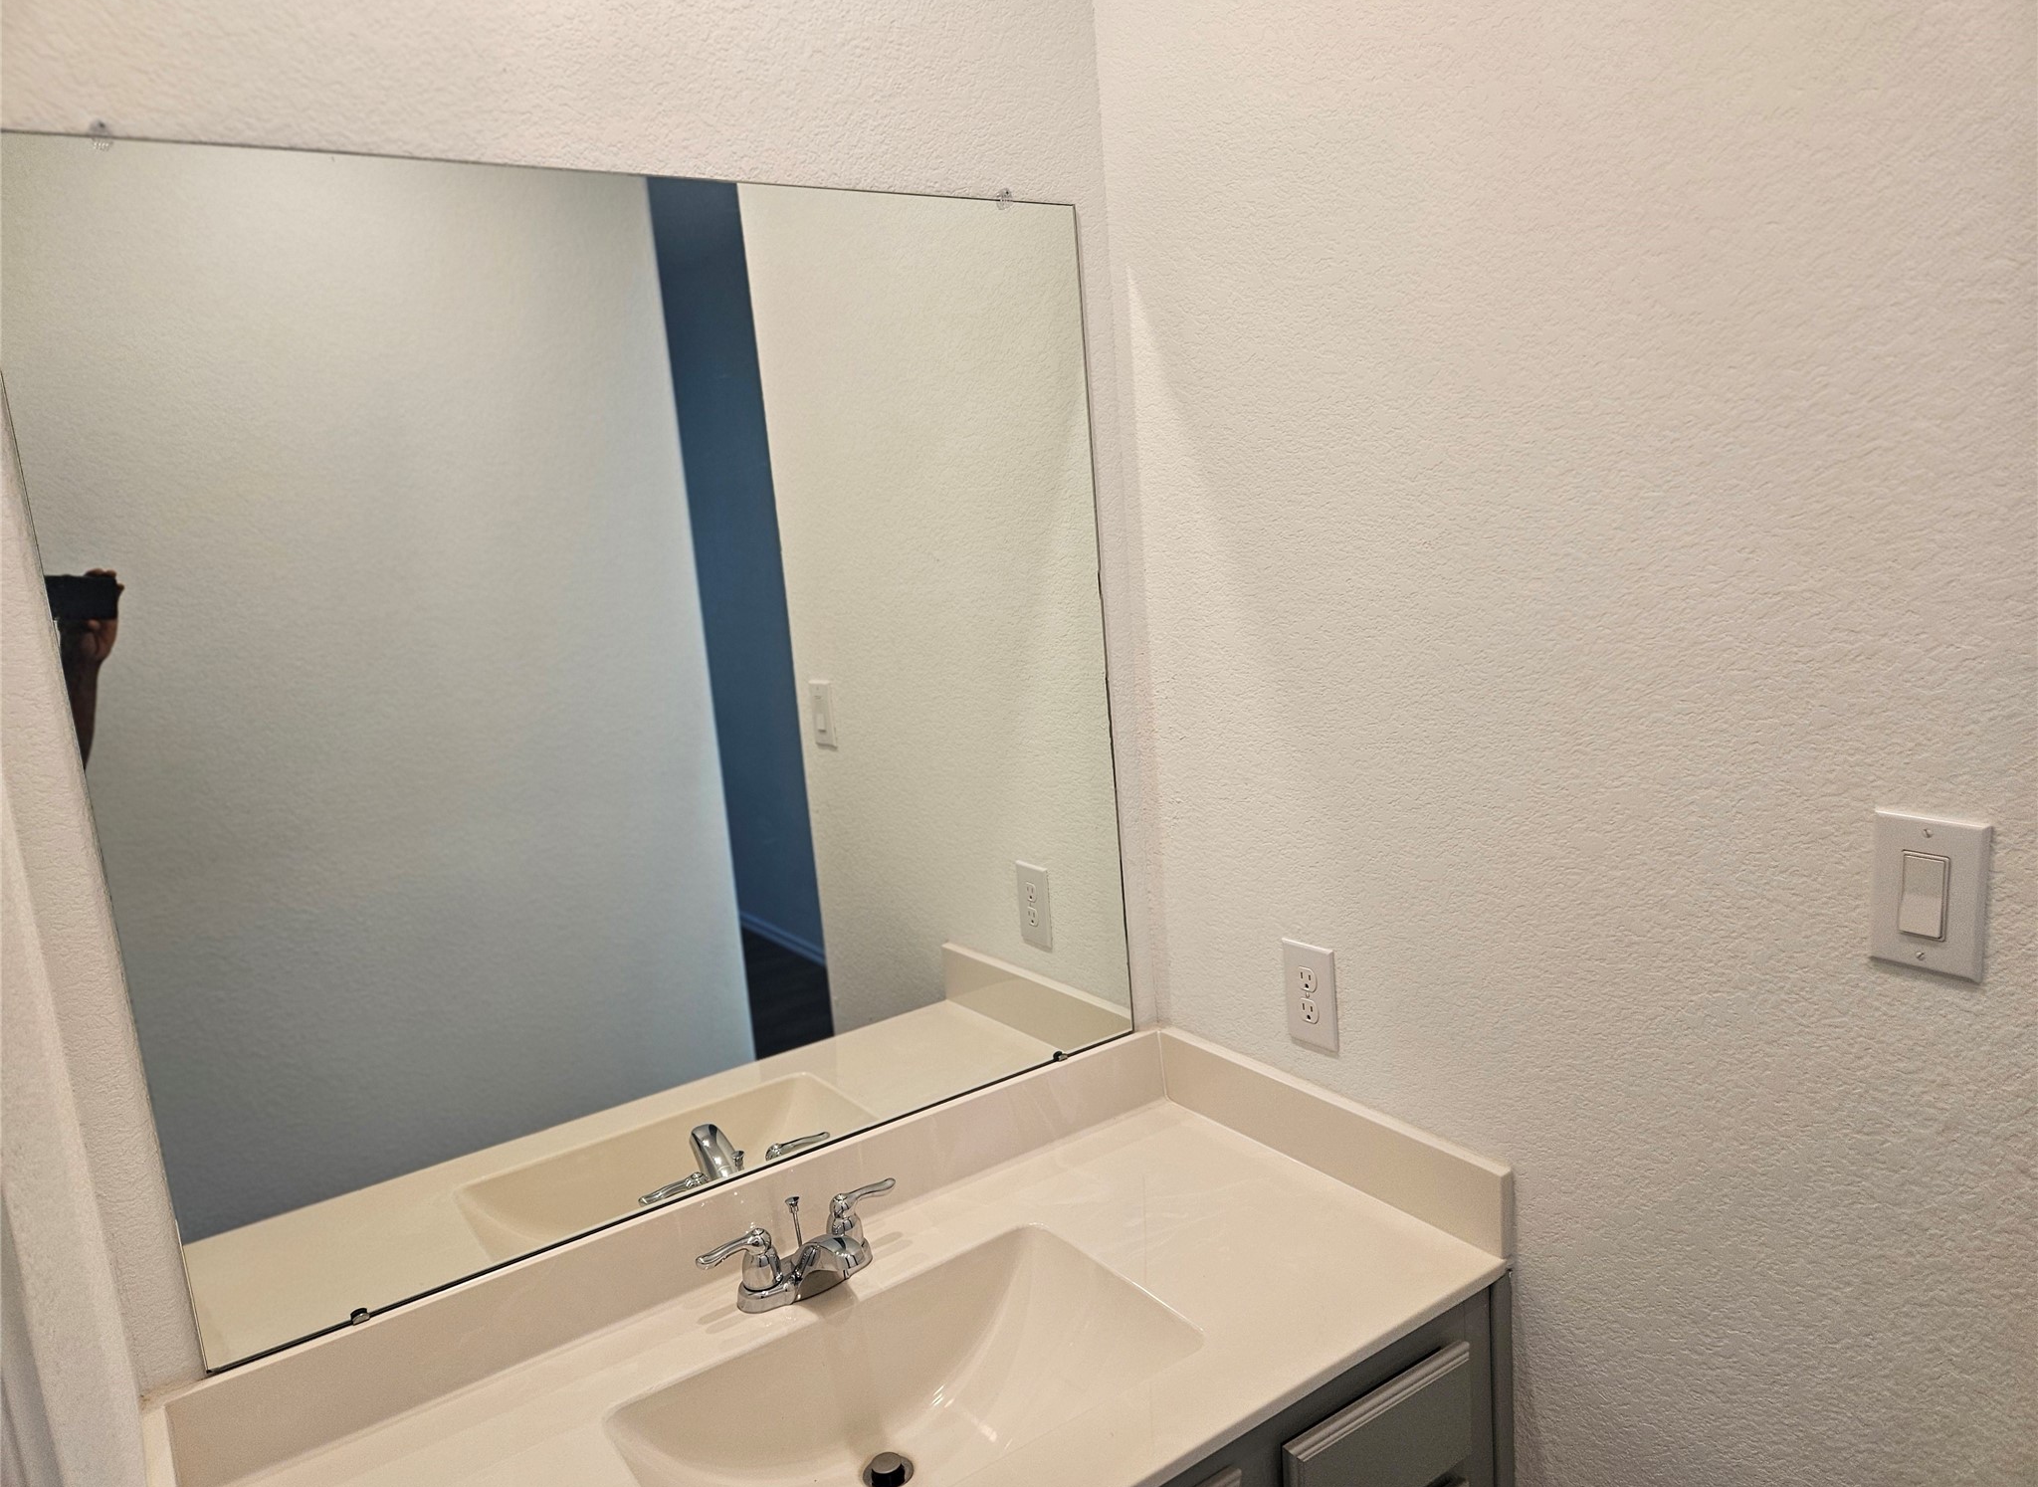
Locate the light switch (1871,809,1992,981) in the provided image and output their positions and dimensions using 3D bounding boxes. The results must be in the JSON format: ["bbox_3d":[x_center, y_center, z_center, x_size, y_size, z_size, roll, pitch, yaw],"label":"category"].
[{"bbox_3d":[0.706,0.119,1.053,0.010,0.124,0.079,-11,12,-34],"label":"light switch"}]

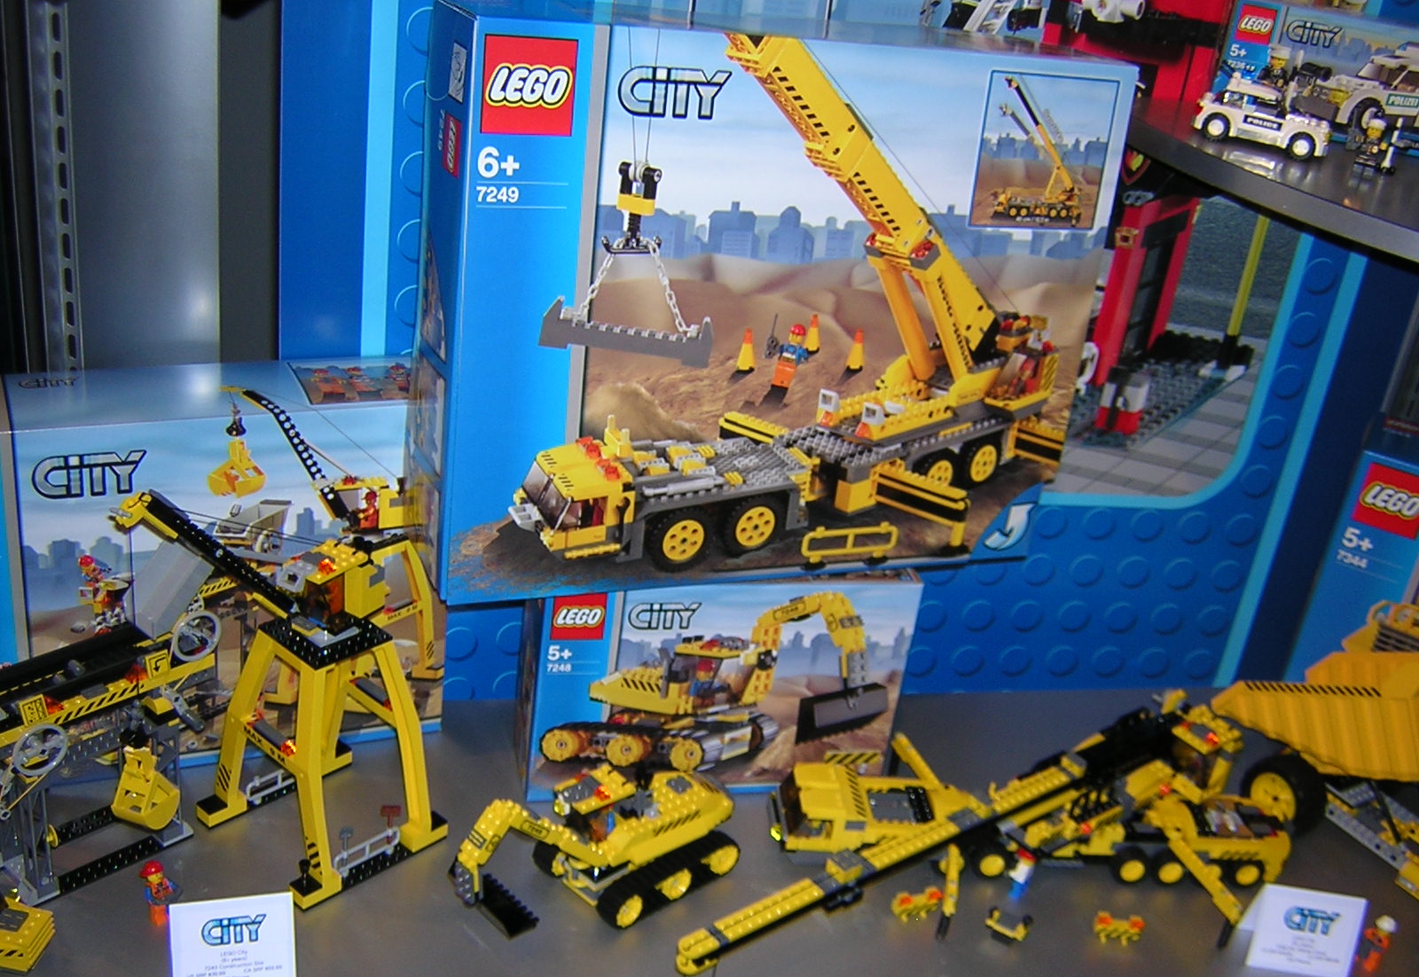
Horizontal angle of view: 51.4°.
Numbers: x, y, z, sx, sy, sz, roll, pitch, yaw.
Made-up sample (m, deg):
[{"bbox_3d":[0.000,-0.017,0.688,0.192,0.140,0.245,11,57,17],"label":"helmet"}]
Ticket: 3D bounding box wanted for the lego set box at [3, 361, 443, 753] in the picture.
[{"bbox_3d":[-0.391,0.062,1.105,0.373,0.290,0.097,-6,29,-26],"label":"lego set box"}]

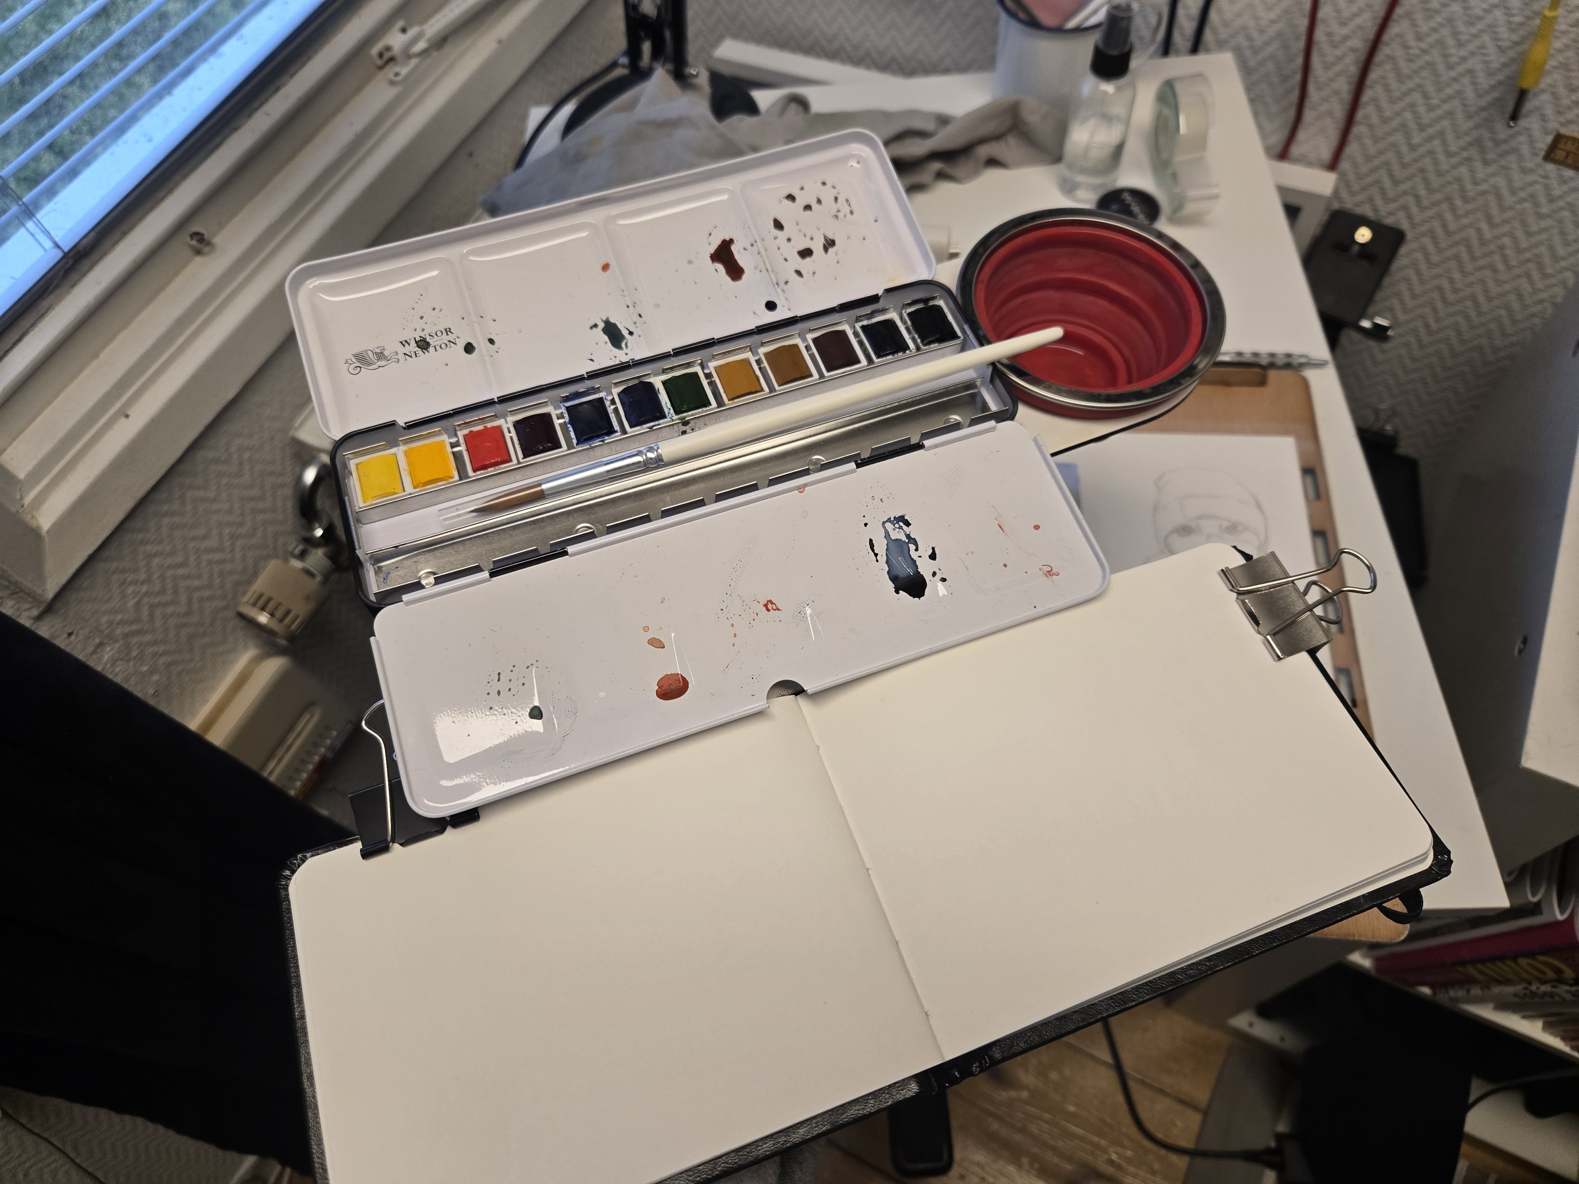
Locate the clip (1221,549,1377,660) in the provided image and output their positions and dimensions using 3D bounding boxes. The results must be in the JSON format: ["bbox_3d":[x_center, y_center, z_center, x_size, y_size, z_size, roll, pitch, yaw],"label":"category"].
[{"bbox_3d":[0.158,0.004,0.326,0.043,0.028,0.032,-18,63,-9],"label":"clip"}]

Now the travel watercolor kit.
[{"bbox_3d":[-0.035,-0.052,0.347,0.221,0.031,0.200,-18,64,-11],"label":"travel watercolor kit"}]

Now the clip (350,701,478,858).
[{"bbox_3d":[-0.108,0.053,0.305,0.032,0.028,0.043,-18,63,-8],"label":"clip"}]

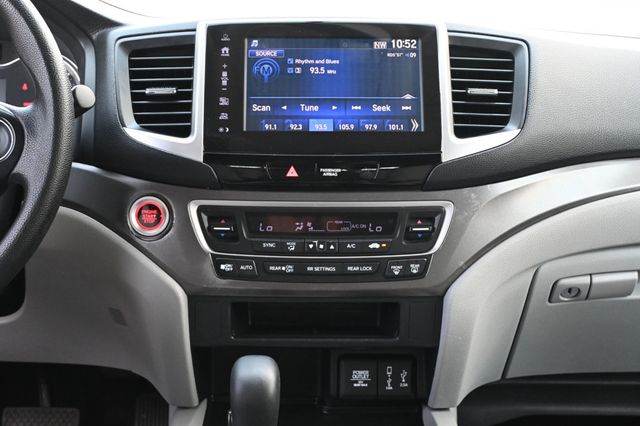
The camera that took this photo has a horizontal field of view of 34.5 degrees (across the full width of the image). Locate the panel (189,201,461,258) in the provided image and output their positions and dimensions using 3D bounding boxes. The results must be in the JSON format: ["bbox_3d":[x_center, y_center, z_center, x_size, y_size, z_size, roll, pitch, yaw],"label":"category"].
[{"bbox_3d":[0.001,0.017,0.973,0.249,0.054,0.028,0,-15,0],"label":"panel"}]

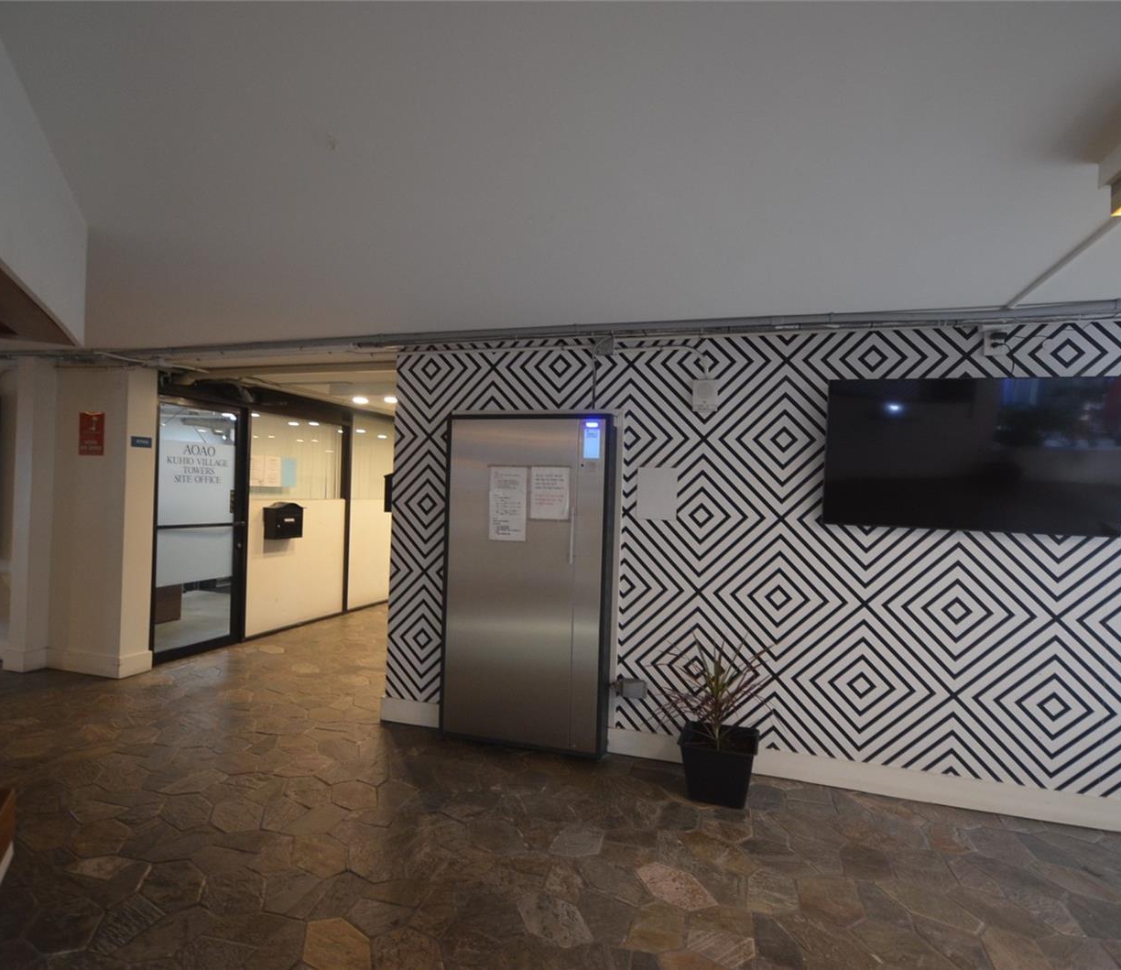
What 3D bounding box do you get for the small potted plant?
[{"bbox_3d":[0.713,1.105,3.118,0.560,0.740,0.500,2,1,17],"label":"small potted plant"}]

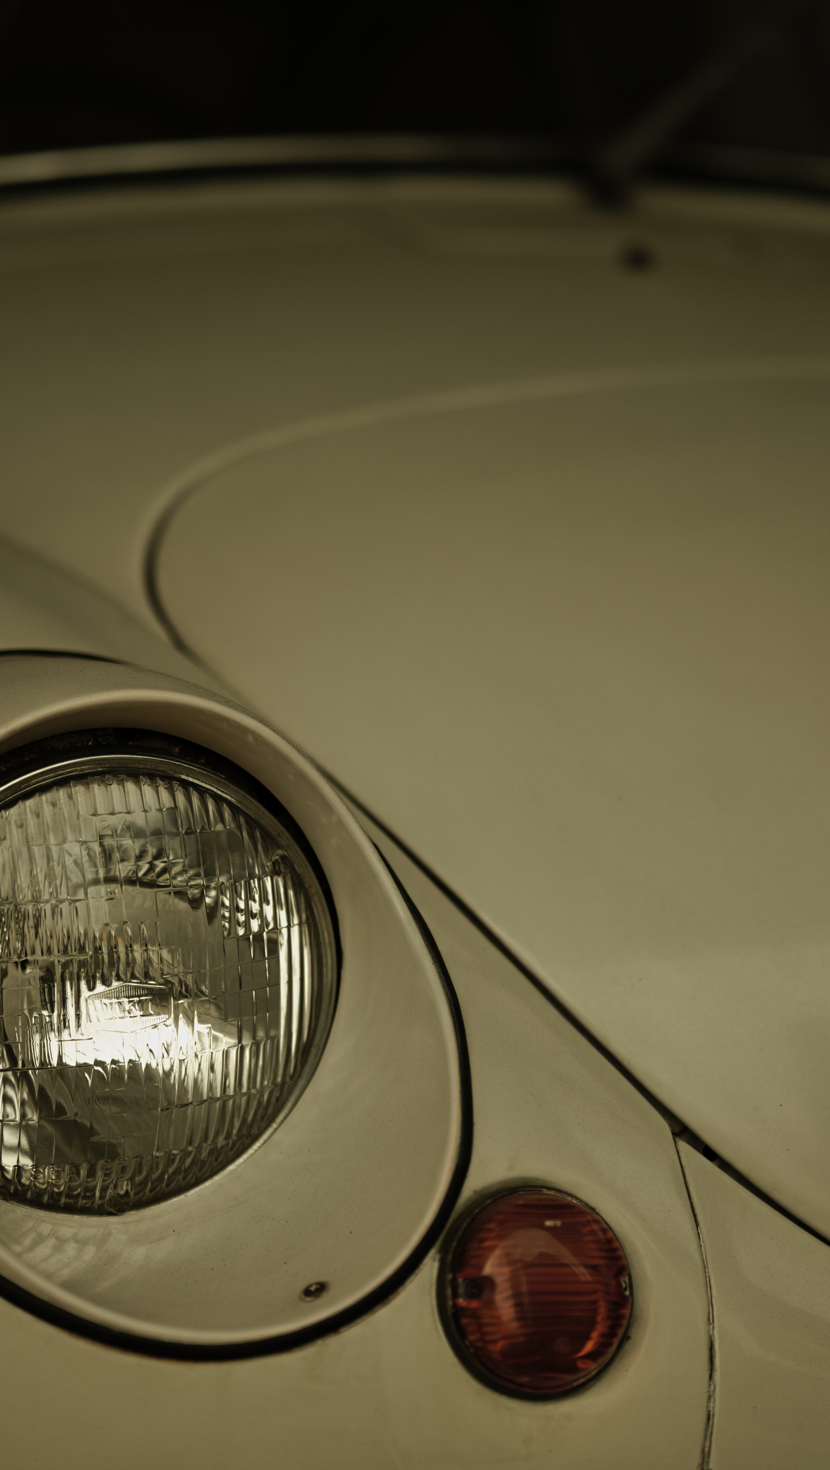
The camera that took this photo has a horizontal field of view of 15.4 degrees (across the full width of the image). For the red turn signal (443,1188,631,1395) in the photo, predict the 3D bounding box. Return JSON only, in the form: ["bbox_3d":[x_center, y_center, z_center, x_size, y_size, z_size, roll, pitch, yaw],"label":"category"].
[{"bbox_3d":[0.046,0.208,1.150,0.080,0.081,0.040,-4,-3,-25],"label":"red turn signal"}]

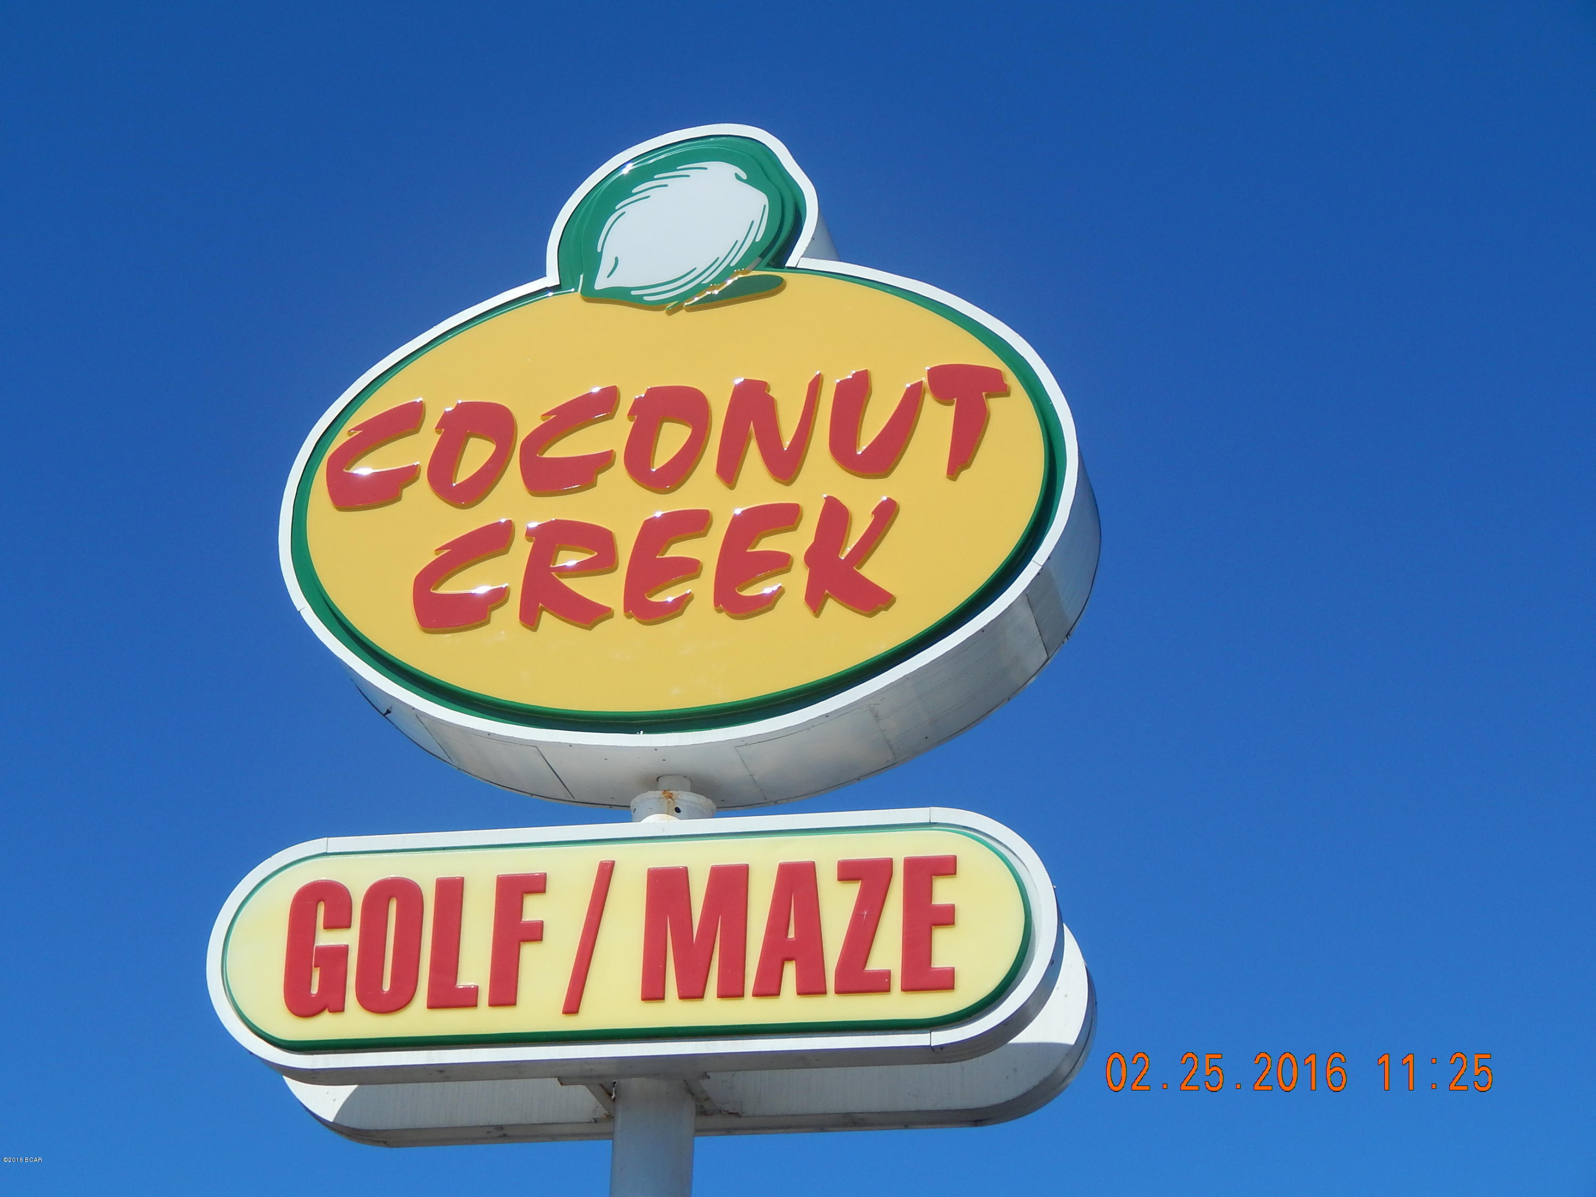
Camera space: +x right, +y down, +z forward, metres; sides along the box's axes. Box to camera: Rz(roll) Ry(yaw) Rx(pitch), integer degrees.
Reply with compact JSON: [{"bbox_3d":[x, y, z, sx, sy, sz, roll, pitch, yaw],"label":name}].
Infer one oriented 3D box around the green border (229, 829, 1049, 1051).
[{"bbox_3d":[-0.578,1.135,13.127,2.772,0.728,0.064,-4,-25,12],"label":"green border"}]

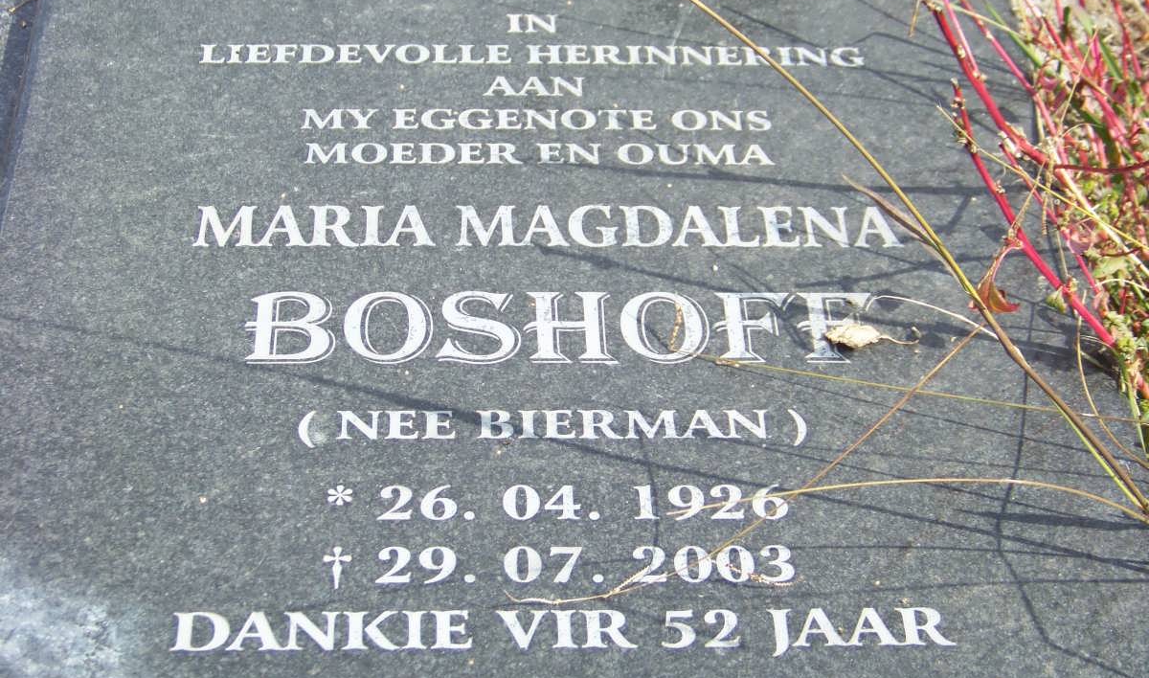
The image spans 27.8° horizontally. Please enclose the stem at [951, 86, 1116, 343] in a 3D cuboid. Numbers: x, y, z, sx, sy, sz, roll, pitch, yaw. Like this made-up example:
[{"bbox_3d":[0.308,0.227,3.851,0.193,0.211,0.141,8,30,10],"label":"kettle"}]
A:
[{"bbox_3d":[0.262,-0.069,1.336,0.024,0.201,0.018,-27,29,20],"label":"stem"}]

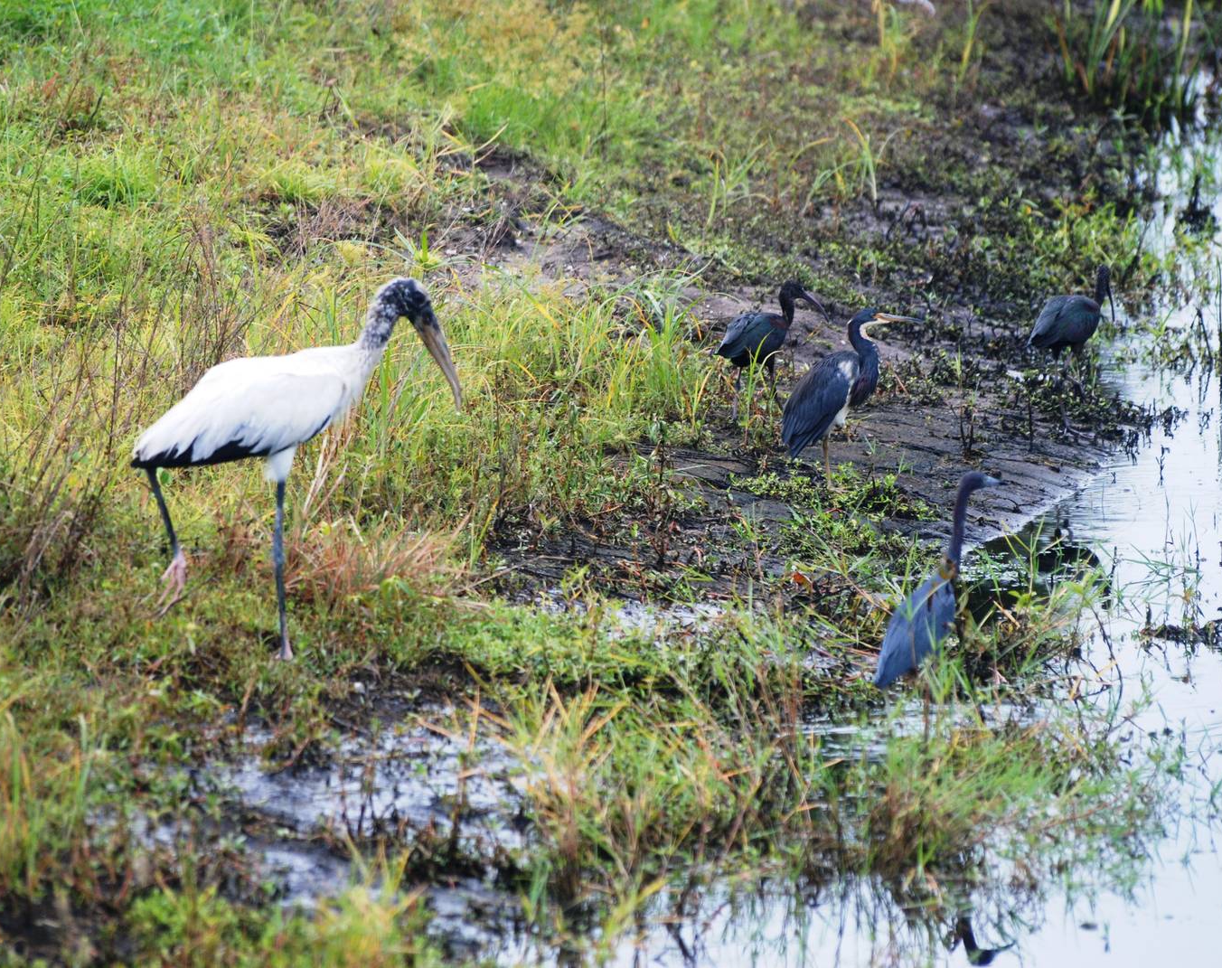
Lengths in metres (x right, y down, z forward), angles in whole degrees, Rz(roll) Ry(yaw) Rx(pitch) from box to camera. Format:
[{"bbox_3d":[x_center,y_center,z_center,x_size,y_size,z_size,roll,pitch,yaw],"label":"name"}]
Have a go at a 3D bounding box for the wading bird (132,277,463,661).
[{"bbox_3d":[-0.705,-0.033,26.300,0.720,0.850,0.250,0,5,6],"label":"wading bird"}]

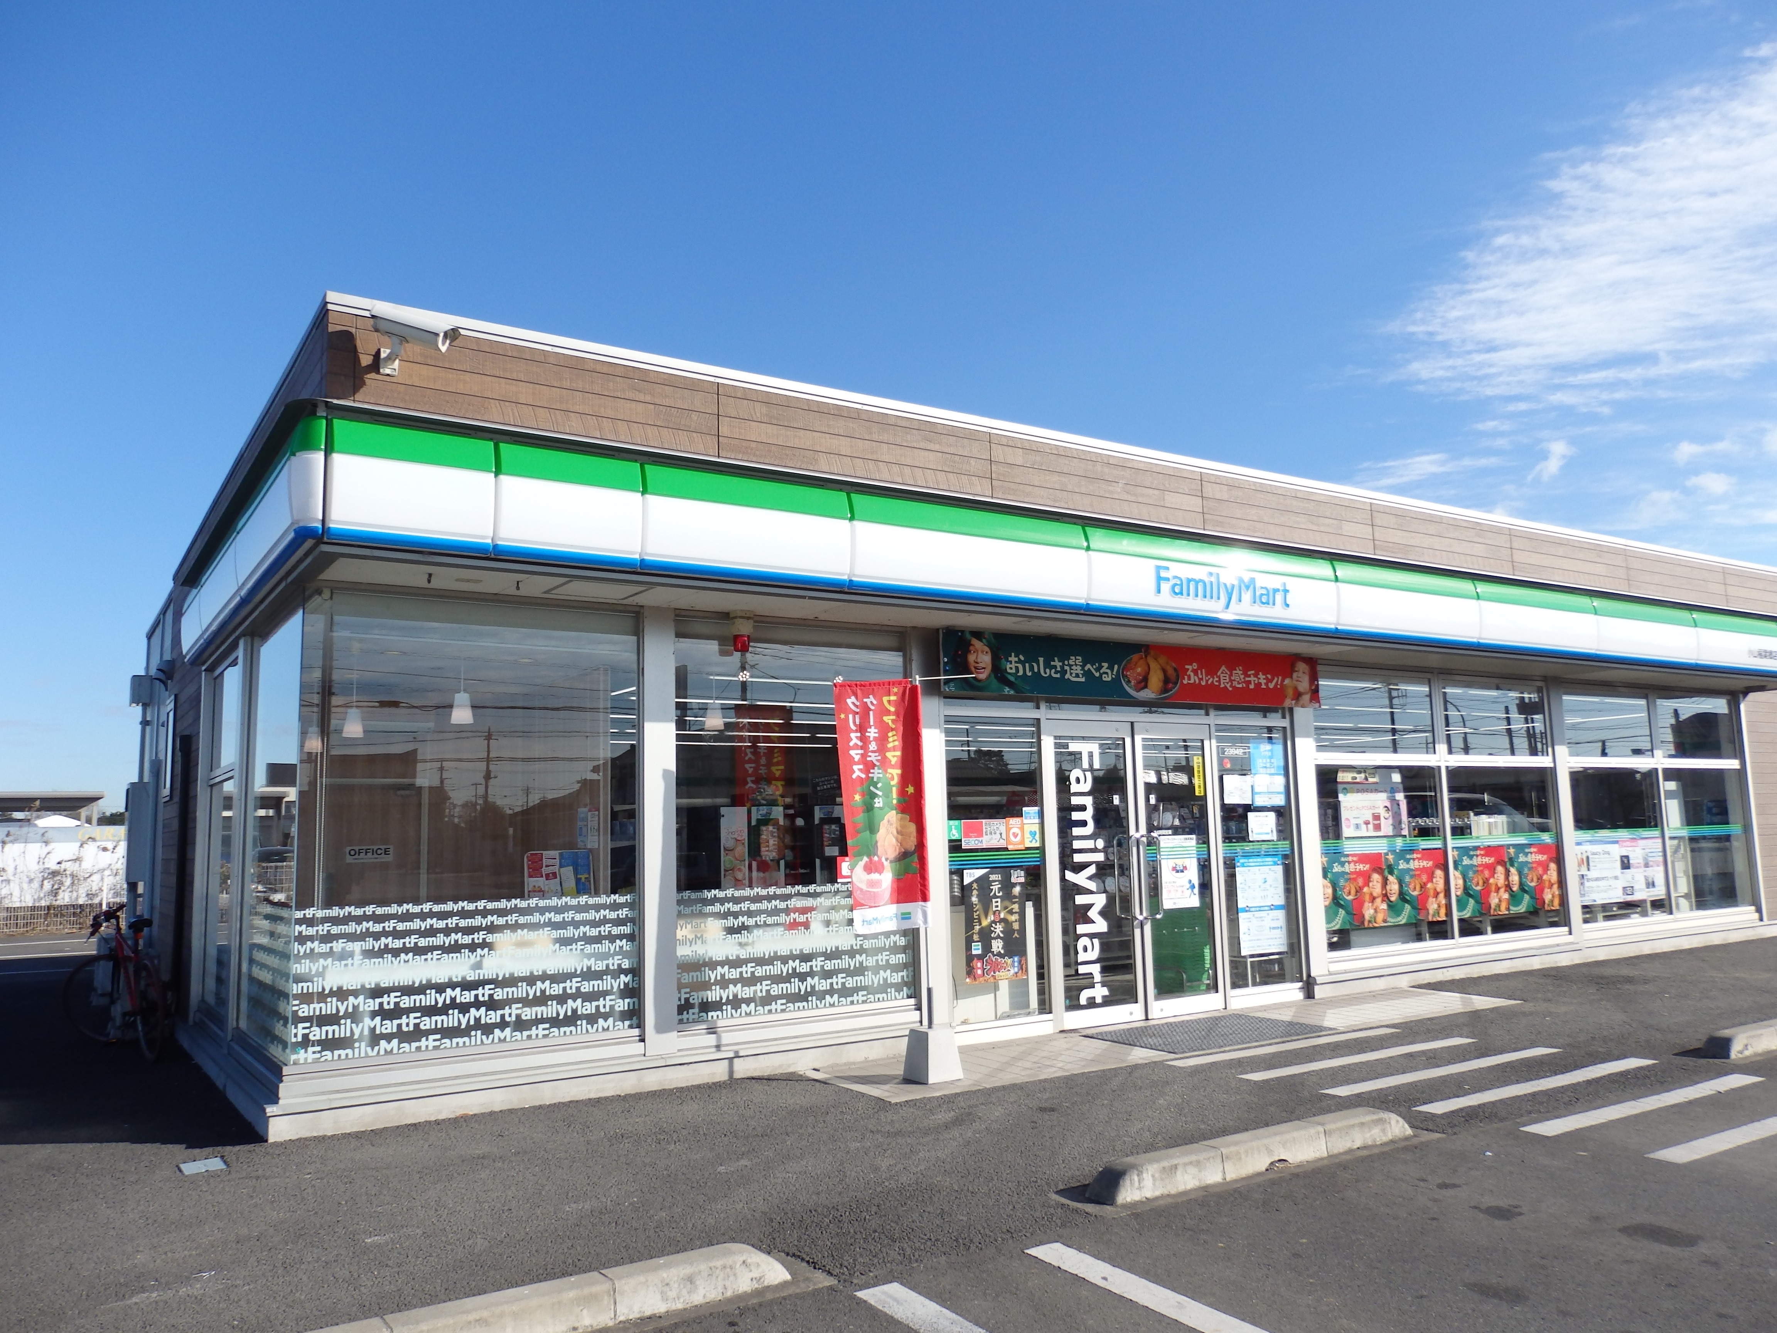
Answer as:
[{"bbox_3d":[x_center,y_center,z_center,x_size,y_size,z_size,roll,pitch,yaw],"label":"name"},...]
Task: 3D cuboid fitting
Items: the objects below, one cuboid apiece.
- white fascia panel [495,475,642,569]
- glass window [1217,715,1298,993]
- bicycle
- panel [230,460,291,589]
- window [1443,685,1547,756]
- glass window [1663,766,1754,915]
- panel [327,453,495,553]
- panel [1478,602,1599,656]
[{"bbox_3d":[-1.621,-0.728,6.514,0.763,0.374,0.100,3,-9,-33],"label":"white fascia panel"},{"bbox_3d":[2.966,1.495,10.244,0.834,2.055,0.050,3,-9,-33],"label":"glass window"},{"bbox_3d":[-5.418,2.219,9.127,0.550,1.020,1.620,5,-10,-42],"label":"bicycle"},{"bbox_3d":[-3.184,-0.696,6.597,0.100,0.332,1.667,4,-9,-34],"label":"panel"},{"bbox_3d":[5.821,0.515,12.267,1.694,0.676,0.060,3,-8,-33],"label":"window"},{"bbox_3d":[9.056,1.908,14.162,1.701,1.546,0.050,3,-9,-33],"label":"glass window"},{"bbox_3d":[-2.144,-0.728,5.763,0.721,0.373,0.080,3,-8,-33],"label":"panel"},{"bbox_3d":[5.470,-0.305,10.803,1.797,0.359,0.080,3,-8,-33],"label":"panel"}]

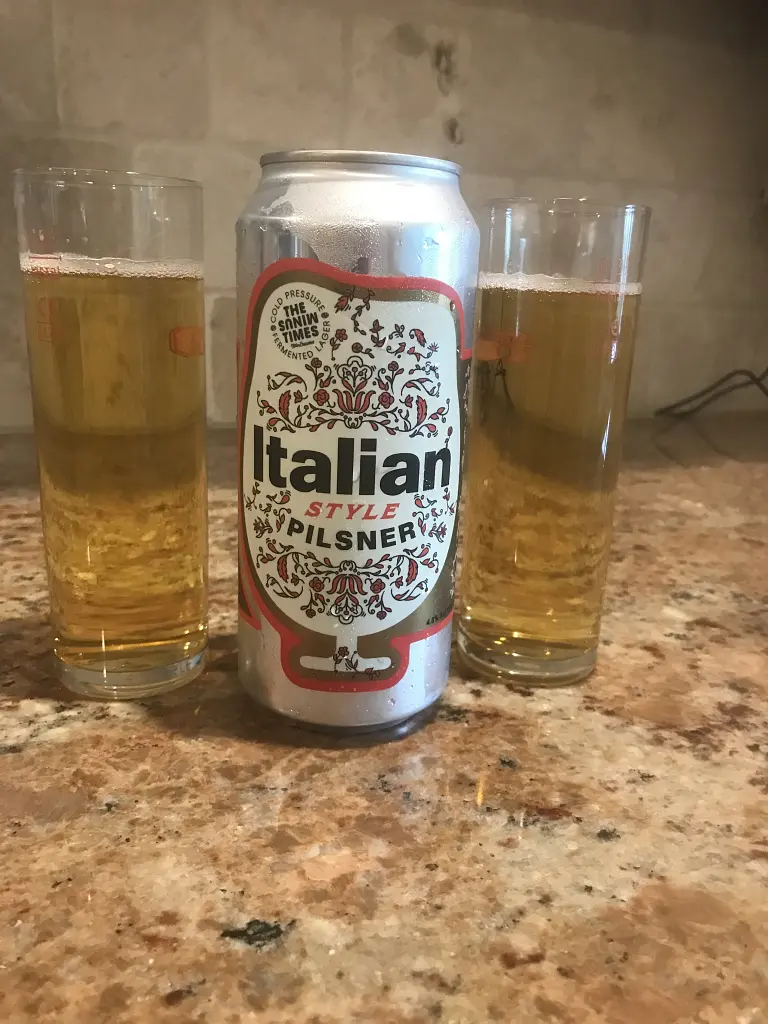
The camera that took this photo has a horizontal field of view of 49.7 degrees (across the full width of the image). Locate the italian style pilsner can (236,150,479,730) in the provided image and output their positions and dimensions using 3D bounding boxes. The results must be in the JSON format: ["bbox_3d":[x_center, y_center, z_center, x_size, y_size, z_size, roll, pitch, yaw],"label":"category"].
[{"bbox_3d":[-0.009,-0.017,0.243,0.066,0.157,0.066,2,16,-2],"label":"italian style pilsner can"}]

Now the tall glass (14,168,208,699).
[{"bbox_3d":[-0.080,-0.021,0.256,0.051,0.152,0.051,-3,17,-17],"label":"tall glass"}]

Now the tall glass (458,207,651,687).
[{"bbox_3d":[0.053,-0.021,0.276,0.051,0.152,0.051,5,16,10],"label":"tall glass"}]

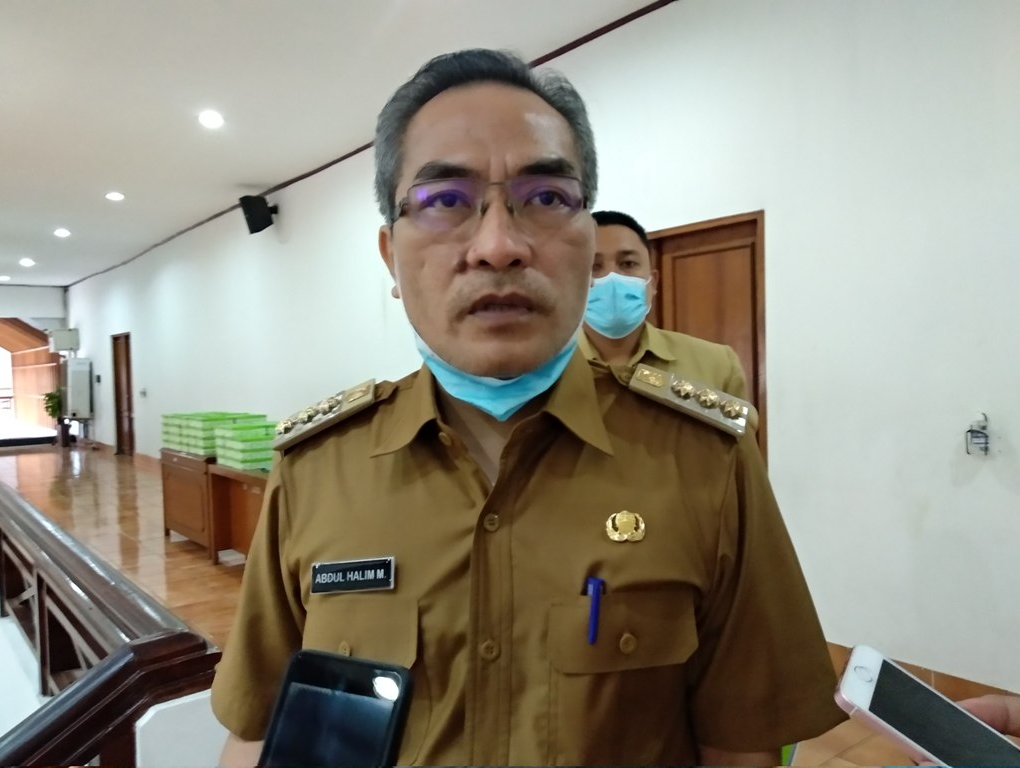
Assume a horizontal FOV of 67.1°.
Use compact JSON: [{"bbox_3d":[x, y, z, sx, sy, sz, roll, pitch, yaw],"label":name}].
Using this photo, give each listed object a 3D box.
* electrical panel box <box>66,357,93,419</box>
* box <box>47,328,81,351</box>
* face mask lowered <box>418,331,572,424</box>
[{"bbox_3d":[-8.503,0.084,15.195,0.380,1.170,0.460,-3,2,-39],"label":"electrical panel box"},{"bbox_3d":[-9.030,-0.883,15.624,0.460,0.430,0.420,-3,2,-39],"label":"box"},{"bbox_3d":[-0.011,-0.008,0.575,0.128,0.070,0.085,-2,2,-3],"label":"face mask lowered"}]

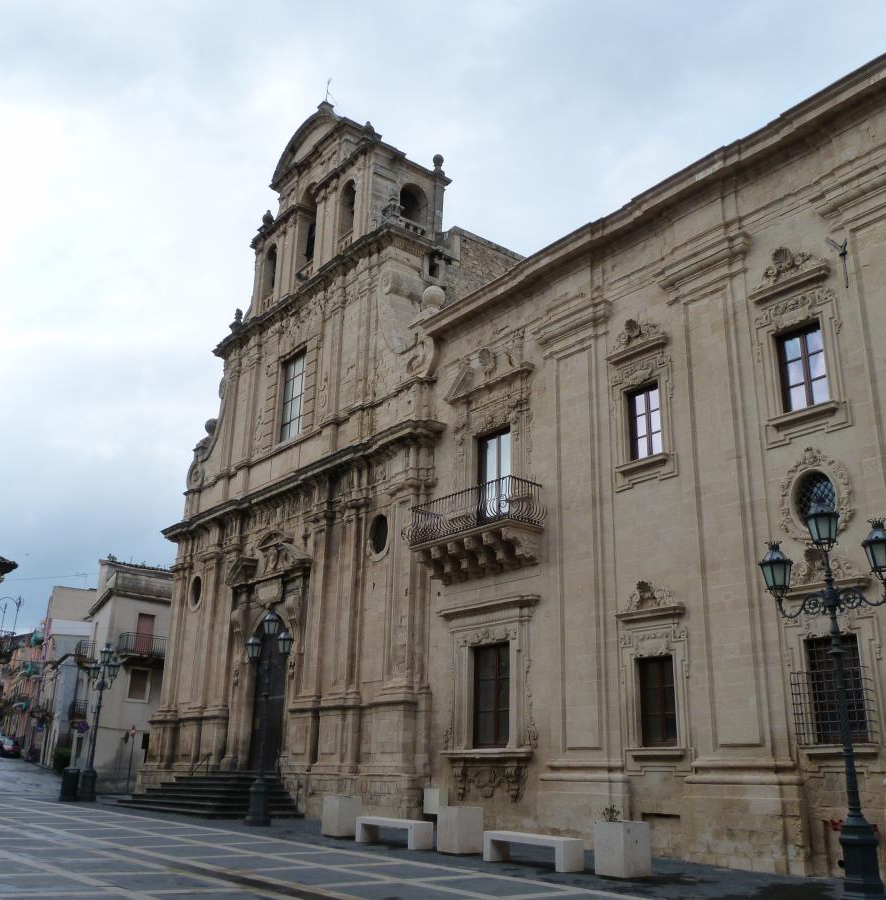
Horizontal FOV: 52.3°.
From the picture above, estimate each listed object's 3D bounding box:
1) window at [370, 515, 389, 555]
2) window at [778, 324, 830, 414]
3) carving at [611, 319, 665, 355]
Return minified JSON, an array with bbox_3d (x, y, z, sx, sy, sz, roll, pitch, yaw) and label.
[{"bbox_3d":[-1.794,2.499,26.448,0.200,1.185,0.952,16,-24,-36],"label":"window"},{"bbox_3d":[6.631,-1.507,16.602,0.150,1.577,0.911,16,-24,-36],"label":"window"},{"bbox_3d":[4.345,-2.571,20.247,0.300,0.630,1.240,16,-24,-37],"label":"carving"}]

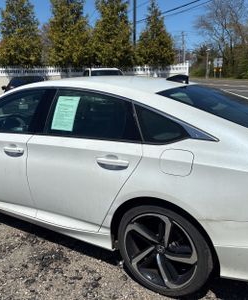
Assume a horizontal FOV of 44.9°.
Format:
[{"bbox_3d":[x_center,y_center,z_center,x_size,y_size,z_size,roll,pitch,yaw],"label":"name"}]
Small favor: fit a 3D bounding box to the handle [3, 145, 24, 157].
[{"bbox_3d":[-0.875,0.012,2.423,0.230,0.070,0.050,8,16,29],"label":"handle"}]

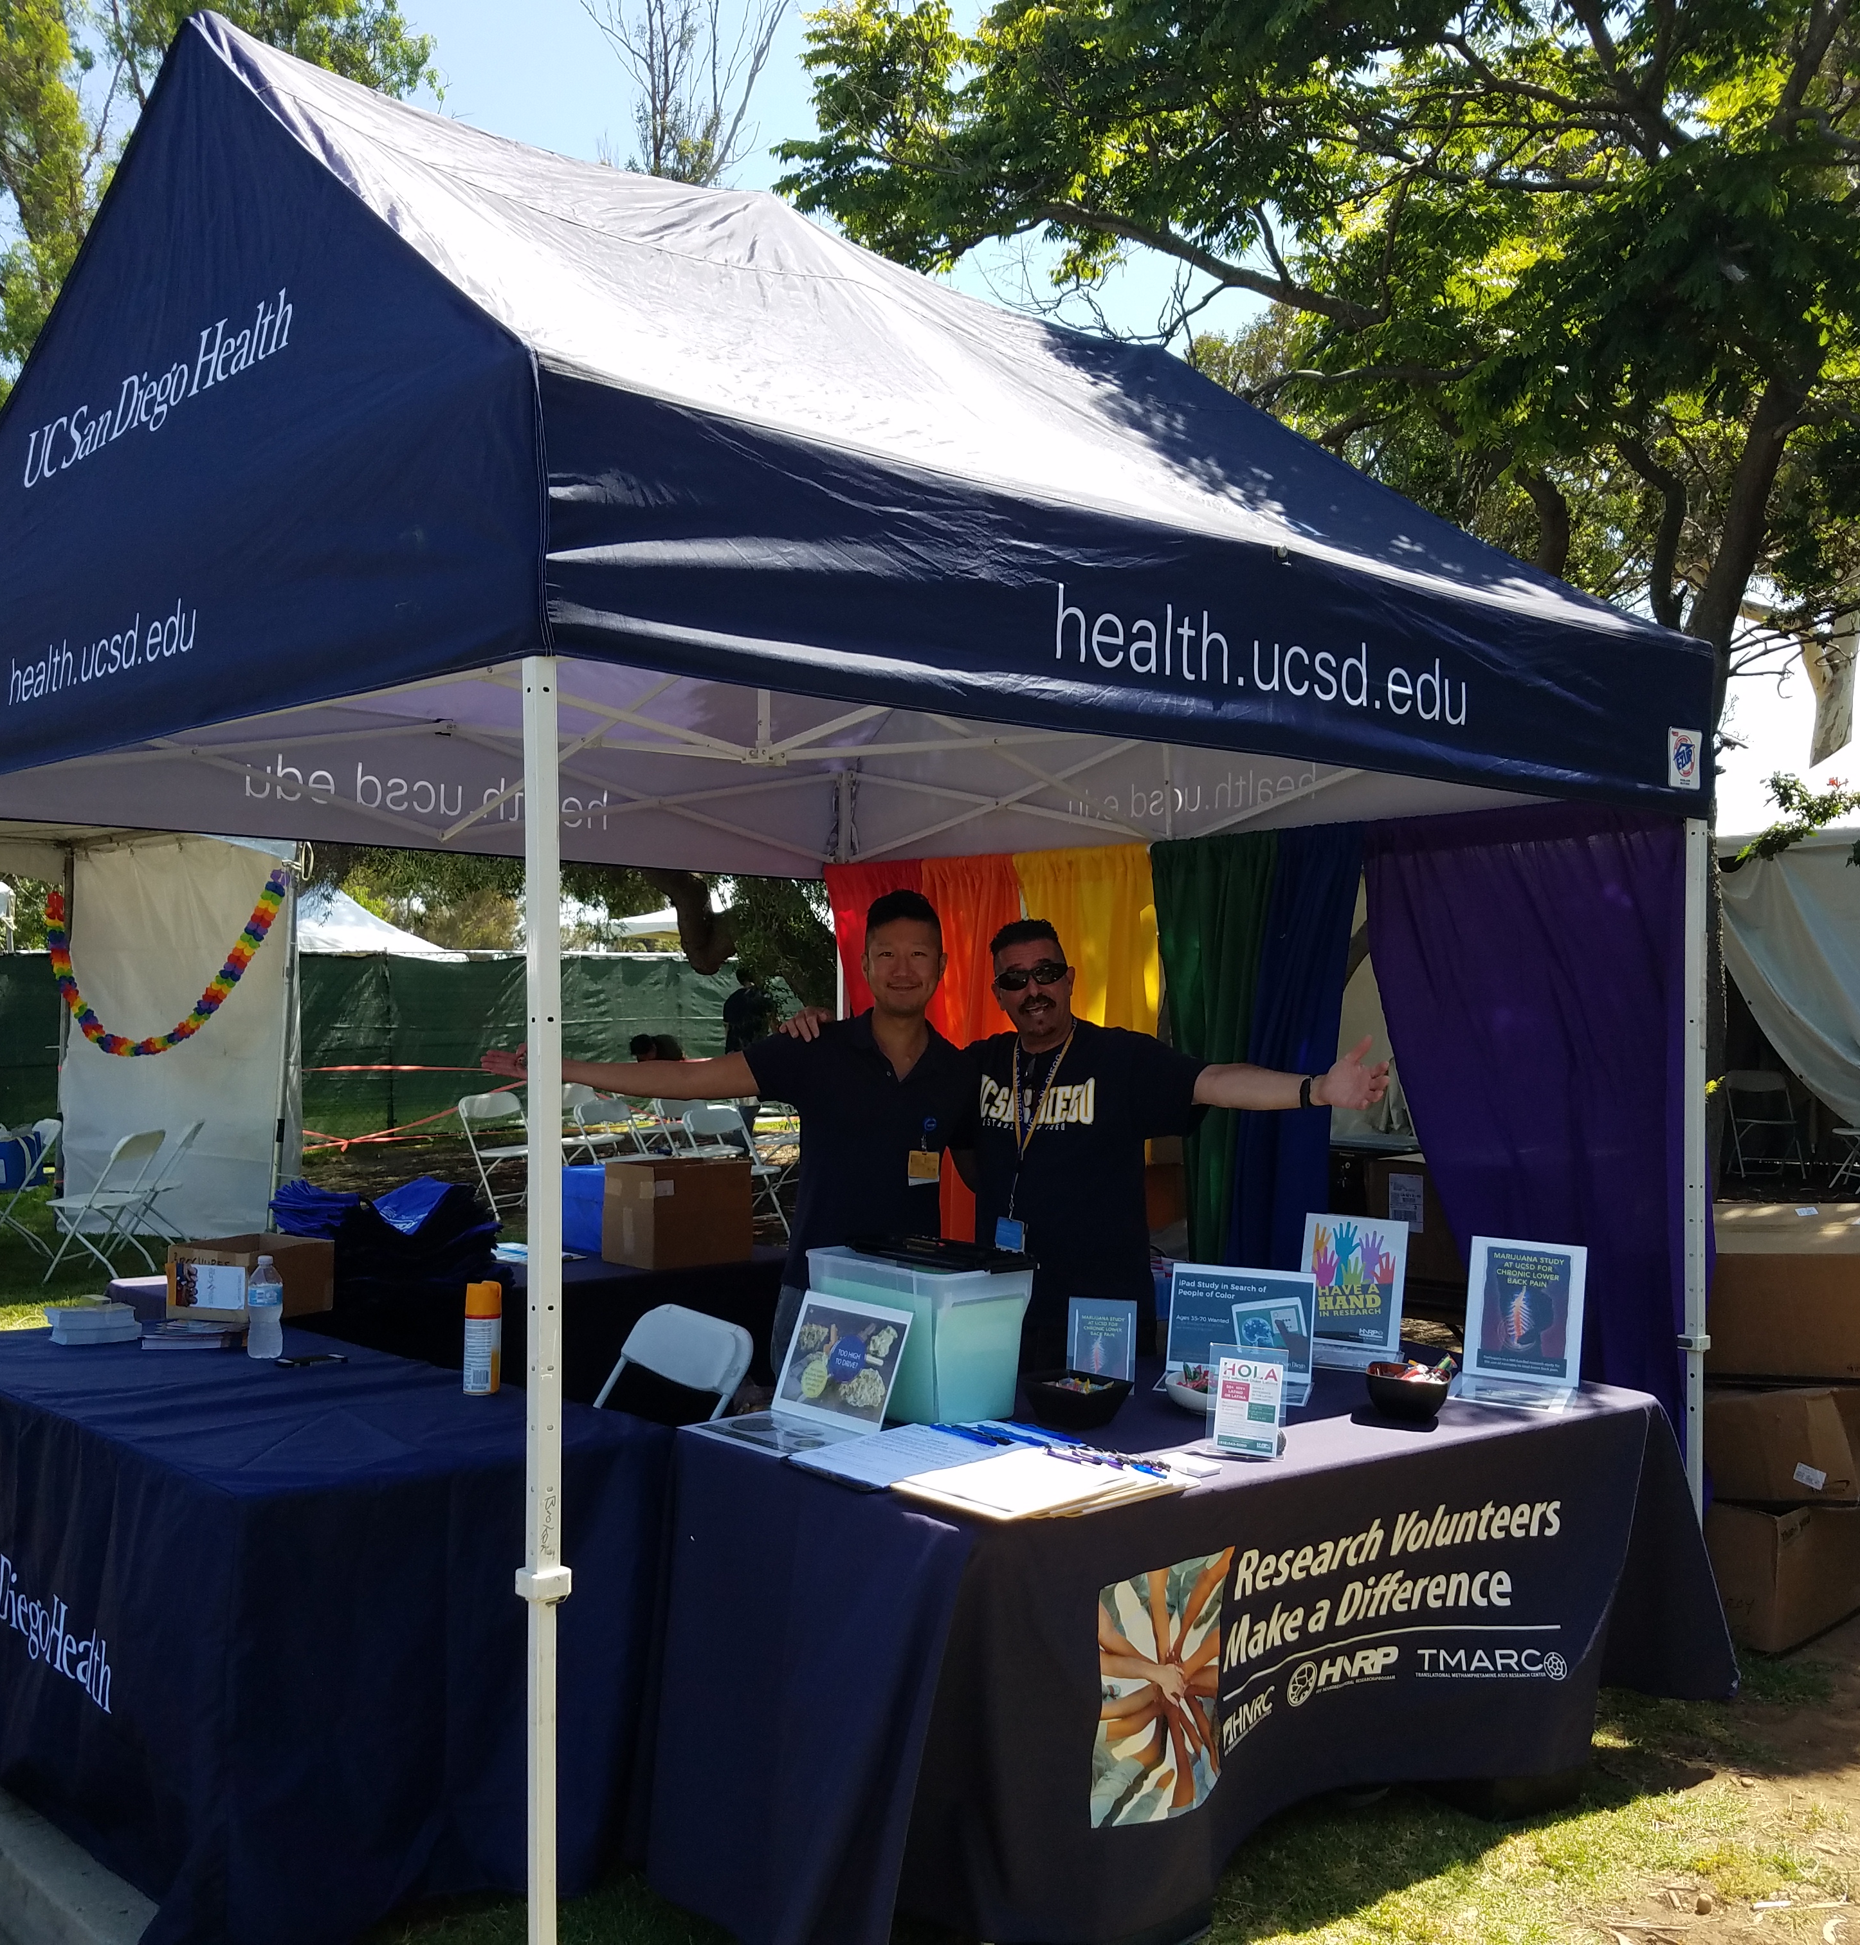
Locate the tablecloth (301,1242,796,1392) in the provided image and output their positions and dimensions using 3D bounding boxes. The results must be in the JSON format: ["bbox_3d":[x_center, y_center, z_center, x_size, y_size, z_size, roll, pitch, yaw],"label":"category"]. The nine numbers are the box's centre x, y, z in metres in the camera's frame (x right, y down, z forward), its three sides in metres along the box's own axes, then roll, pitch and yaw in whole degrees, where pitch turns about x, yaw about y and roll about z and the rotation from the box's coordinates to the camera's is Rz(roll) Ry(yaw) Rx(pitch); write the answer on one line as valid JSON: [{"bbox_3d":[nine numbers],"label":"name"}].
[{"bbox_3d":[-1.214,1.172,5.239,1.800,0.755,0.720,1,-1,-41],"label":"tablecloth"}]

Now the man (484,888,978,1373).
[{"bbox_3d":[-0.374,0.669,3.939,1.070,1.690,0.400,0,-1,0],"label":"man"}]

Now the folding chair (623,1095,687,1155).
[{"bbox_3d":[-2.006,1.261,14.486,0.480,0.790,0.450,0,-1,40],"label":"folding chair"}]

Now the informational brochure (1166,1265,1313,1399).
[{"bbox_3d":[0.592,0.689,3.747,0.280,0.210,0.170,0,-1,17],"label":"informational brochure"}]

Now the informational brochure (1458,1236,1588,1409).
[{"bbox_3d":[1.127,0.662,3.722,0.220,0.268,0.190,0,-1,25],"label":"informational brochure"}]

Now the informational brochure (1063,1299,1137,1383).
[{"bbox_3d":[0.311,0.679,3.549,0.128,0.172,0.060,0,-1,19],"label":"informational brochure"}]

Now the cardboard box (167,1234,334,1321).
[{"bbox_3d":[-1.559,0.706,4.482,0.245,0.160,0.265,0,-1,28],"label":"cardboard box"}]

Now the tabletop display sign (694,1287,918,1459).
[{"bbox_3d":[-0.232,0.691,3.388,0.295,0.203,0.279,1,-1,-45],"label":"tabletop display sign"}]

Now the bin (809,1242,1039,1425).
[{"bbox_3d":[-0.013,0.637,3.490,0.240,0.272,0.365,1,-1,-43],"label":"bin"}]

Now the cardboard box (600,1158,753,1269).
[{"bbox_3d":[-0.693,0.666,5.402,0.326,0.270,0.250,1,-1,-40],"label":"cardboard box"}]

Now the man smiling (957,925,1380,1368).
[{"bbox_3d":[0.406,0.705,4.009,1.080,1.640,0.420,0,-1,12],"label":"man smiling"}]

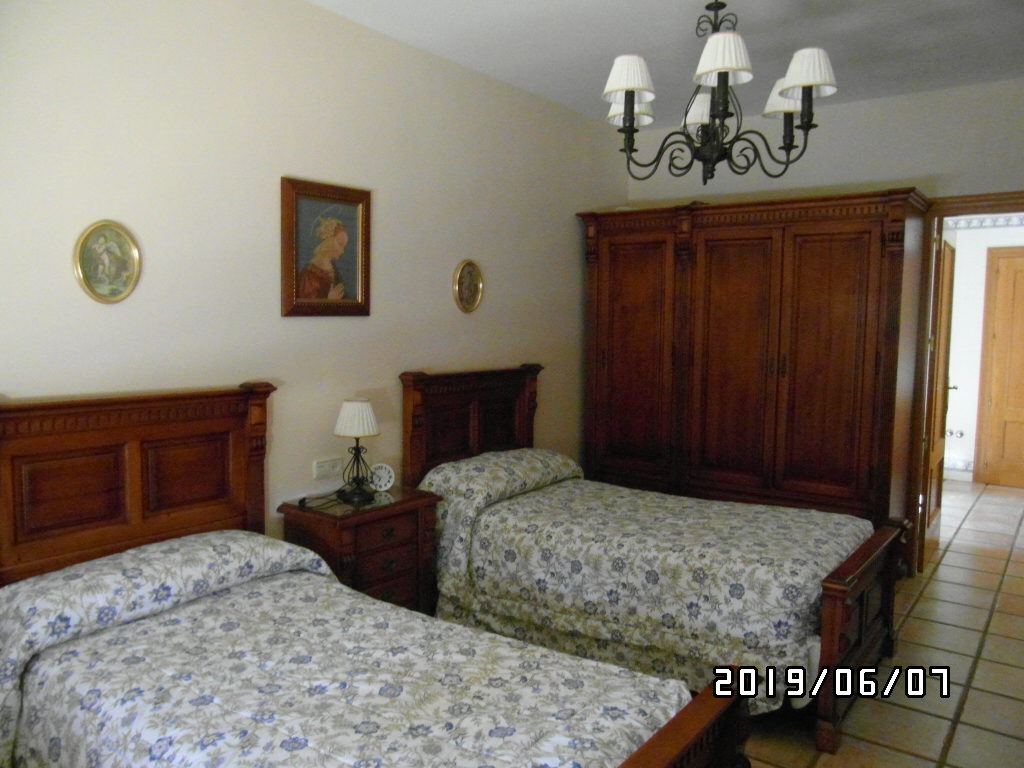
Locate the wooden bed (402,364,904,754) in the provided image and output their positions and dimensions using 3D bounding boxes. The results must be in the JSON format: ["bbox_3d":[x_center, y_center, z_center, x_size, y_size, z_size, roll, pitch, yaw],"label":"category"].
[{"bbox_3d":[0.584,0.563,3.309,2.099,1.151,1.015,4,7,38],"label":"wooden bed"}]

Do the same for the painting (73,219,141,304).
[{"bbox_3d":[-1.371,-0.414,2.414,0.022,0.282,0.216,4,7,38],"label":"painting"}]

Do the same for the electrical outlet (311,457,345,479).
[{"bbox_3d":[-0.827,0.379,3.192,0.012,0.078,0.157,4,7,38],"label":"electrical outlet"}]

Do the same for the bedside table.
[{"bbox_3d":[-0.663,0.829,3.147,0.379,0.633,0.579,4,7,38],"label":"bedside table"}]

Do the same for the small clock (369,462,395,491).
[{"bbox_3d":[-0.598,0.432,3.273,0.122,0.126,0.040,-3,6,-33],"label":"small clock"}]

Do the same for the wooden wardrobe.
[{"bbox_3d":[1.370,0.006,4.348,1.923,2.085,0.643,4,6,35],"label":"wooden wardrobe"}]

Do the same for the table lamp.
[{"bbox_3d":[-0.683,0.292,3.128,0.204,0.433,0.204,0,5,0],"label":"table lamp"}]

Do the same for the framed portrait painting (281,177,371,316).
[{"bbox_3d":[-0.804,-0.582,3.111,0.030,0.570,0.471,4,7,38],"label":"framed portrait painting"}]

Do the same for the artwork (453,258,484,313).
[{"bbox_3d":[-0.236,-0.530,3.842,0.022,0.290,0.234,4,7,38],"label":"artwork"}]

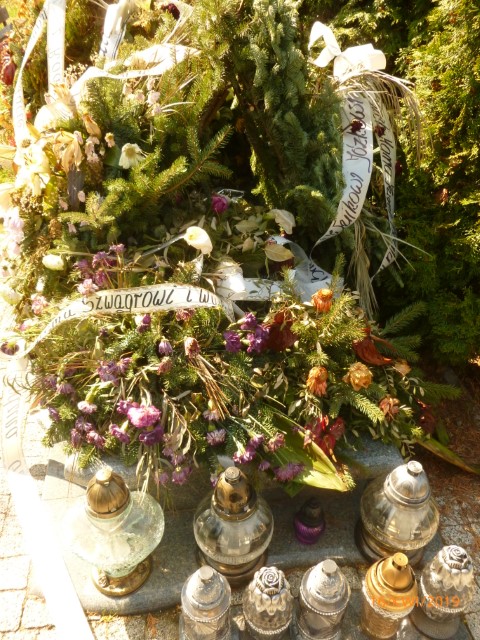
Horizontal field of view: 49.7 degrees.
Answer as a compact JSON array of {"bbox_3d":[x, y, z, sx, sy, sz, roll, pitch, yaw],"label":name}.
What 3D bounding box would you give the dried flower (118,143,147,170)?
[{"bbox_3d":[-0.305,-0.467,1.470,0.080,0.070,0.069,0,34,0],"label":"dried flower"}]

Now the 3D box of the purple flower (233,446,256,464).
[{"bbox_3d":[0.011,0.325,1.240,0.055,0.040,0.044,3,32,1],"label":"purple flower"}]

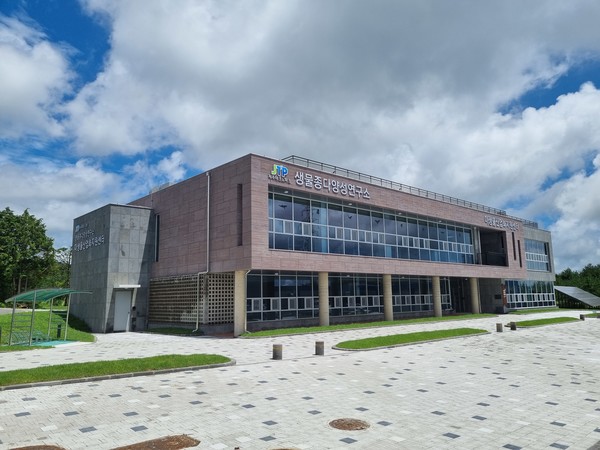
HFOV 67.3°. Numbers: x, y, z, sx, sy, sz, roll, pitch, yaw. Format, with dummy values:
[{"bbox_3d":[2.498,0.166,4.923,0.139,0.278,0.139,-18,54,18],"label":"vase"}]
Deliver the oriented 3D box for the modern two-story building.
[{"bbox_3d":[6.280,3.640,39.270,44.070,8.420,17.060,7,-12,-42],"label":"modern two-story building"}]

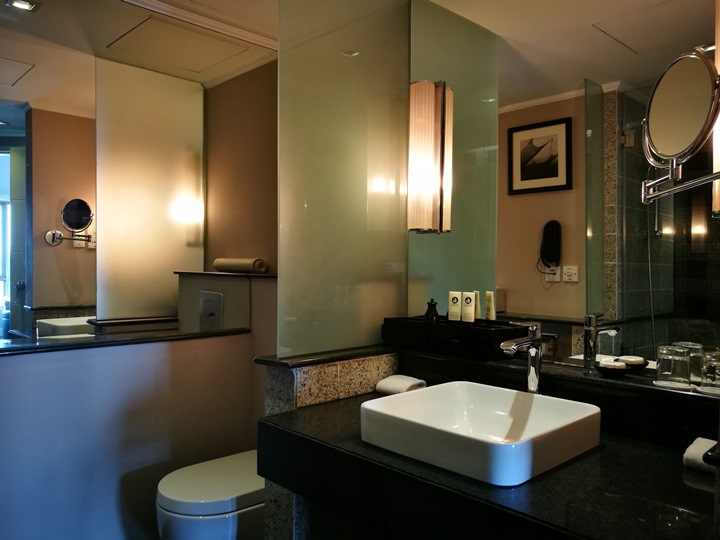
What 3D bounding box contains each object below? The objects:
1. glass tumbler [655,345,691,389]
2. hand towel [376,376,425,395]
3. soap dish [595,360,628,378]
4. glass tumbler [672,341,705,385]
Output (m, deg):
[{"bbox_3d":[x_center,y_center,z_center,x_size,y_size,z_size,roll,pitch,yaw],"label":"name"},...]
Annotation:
[{"bbox_3d":[0.758,0.232,1.355,0.073,0.086,0.073,0,1,-44],"label":"glass tumbler"},{"bbox_3d":[0.135,0.379,1.825,0.111,0.049,0.123,0,1,-44],"label":"hand towel"},{"bbox_3d":[0.652,0.257,1.450,0.082,0.031,0.082,0,1,0],"label":"soap dish"},{"bbox_3d":[0.836,0.232,1.430,0.073,0.086,0.073,0,1,-44],"label":"glass tumbler"}]

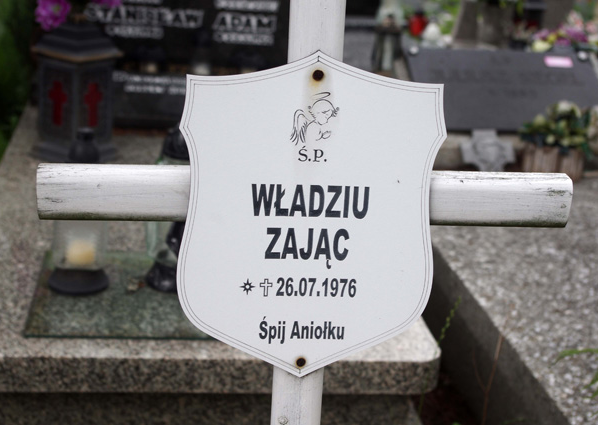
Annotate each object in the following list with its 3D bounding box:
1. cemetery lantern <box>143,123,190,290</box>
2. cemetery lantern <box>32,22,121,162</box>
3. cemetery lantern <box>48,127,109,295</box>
[{"bbox_3d":[-0.266,-0.009,2.281,0.113,0.341,0.113,2,18,-9],"label":"cemetery lantern"},{"bbox_3d":[-0.672,-0.377,3.233,0.192,0.413,0.192,17,21,34],"label":"cemetery lantern"},{"bbox_3d":[-0.460,-0.009,2.235,0.126,0.338,0.126,2,18,-9],"label":"cemetery lantern"}]

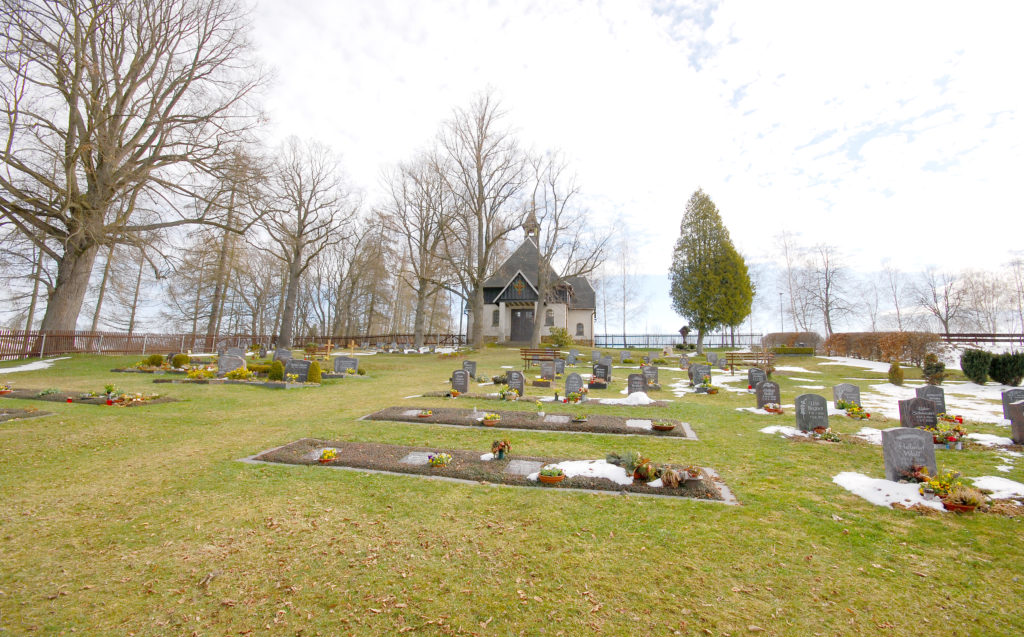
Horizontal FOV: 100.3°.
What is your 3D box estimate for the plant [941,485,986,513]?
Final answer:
[{"bbox_3d":[4.674,1.842,4.432,0.360,0.230,0.350,0,-6,12],"label":"plant"}]

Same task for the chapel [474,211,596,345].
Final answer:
[{"bbox_3d":[2.103,-3.428,38.661,10.700,12.000,10.800,0,-6,11],"label":"chapel"}]

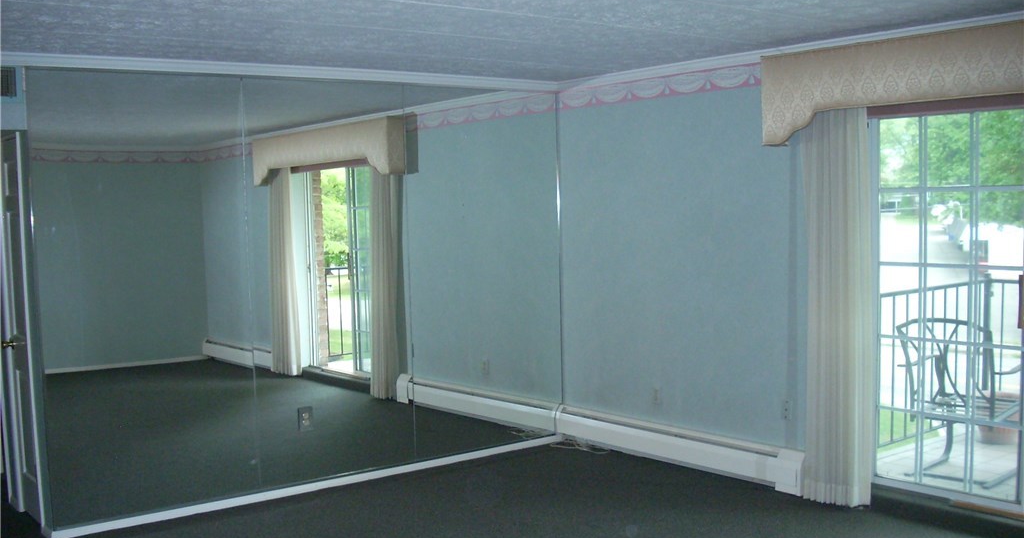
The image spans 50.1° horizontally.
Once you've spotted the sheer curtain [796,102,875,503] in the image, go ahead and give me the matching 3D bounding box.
[{"bbox_3d":[1.681,0.162,5.659,0.120,2.110,0.370,-4,4,-38],"label":"sheer curtain"}]

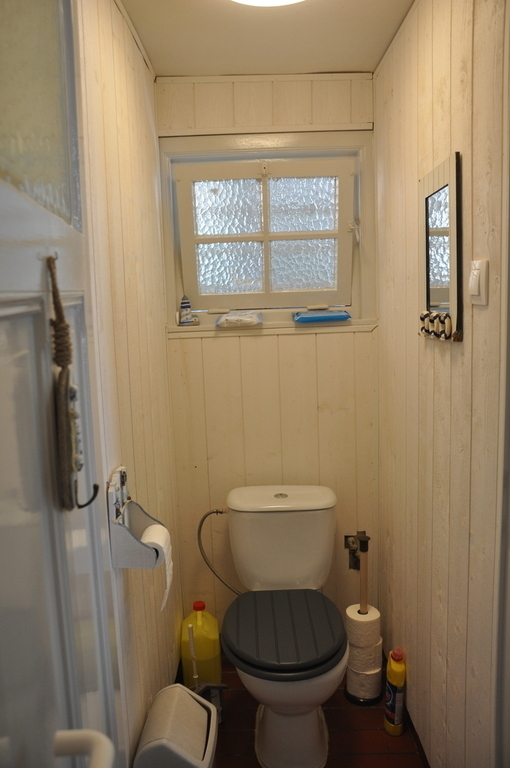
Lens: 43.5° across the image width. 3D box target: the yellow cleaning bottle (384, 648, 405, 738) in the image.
[{"bbox_3d":[0.456,0.990,2.082,0.060,0.279,0.085,-3,8,-4],"label":"yellow cleaning bottle"}]

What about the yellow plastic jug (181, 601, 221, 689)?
[{"bbox_3d":[-0.199,0.960,2.407,0.139,0.293,0.165,-2,8,0],"label":"yellow plastic jug"}]

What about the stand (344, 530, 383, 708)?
[{"bbox_3d":[0.380,0.812,2.241,0.137,0.590,0.137,-2,8,0],"label":"stand"}]

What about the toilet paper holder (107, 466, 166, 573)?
[{"bbox_3d":[-0.259,0.282,1.431,0.097,0.210,0.155,-2,8,0],"label":"toilet paper holder"}]

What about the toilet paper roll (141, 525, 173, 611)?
[{"bbox_3d":[-0.223,0.419,1.456,0.062,0.167,0.100,-2,8,0],"label":"toilet paper roll"}]

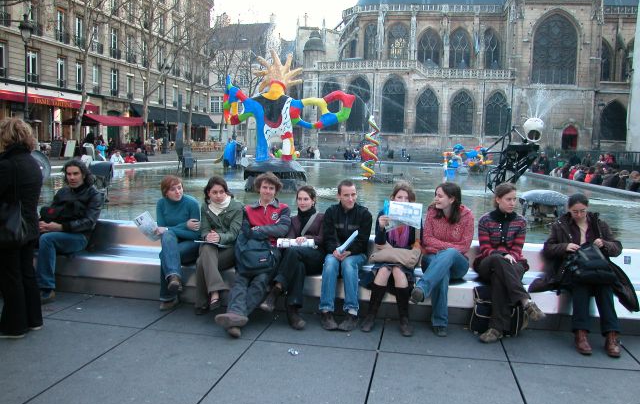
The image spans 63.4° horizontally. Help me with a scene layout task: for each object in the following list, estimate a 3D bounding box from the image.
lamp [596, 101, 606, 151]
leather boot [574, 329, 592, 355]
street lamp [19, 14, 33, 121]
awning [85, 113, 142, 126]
[{"bbox_3d":[23.257,-5.773,43.000,0.600,5.400,0.600,2,6,11],"label":"lamp"},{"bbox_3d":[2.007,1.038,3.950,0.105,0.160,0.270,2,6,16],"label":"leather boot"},{"bbox_3d":[-11.207,-4.433,19.700,0.580,5.300,0.580,2,6,12],"label":"street lamp"},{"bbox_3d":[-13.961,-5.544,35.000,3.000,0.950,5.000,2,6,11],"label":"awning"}]

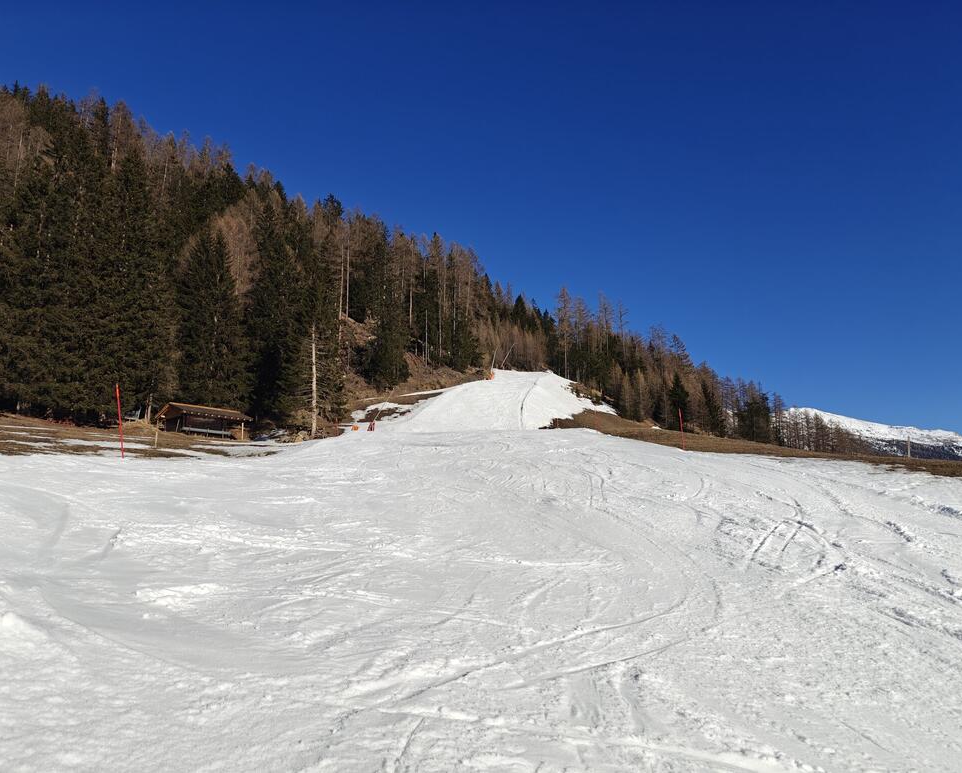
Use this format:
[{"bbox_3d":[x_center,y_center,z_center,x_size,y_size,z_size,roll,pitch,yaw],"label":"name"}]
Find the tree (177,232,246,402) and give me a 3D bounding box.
[{"bbox_3d":[-35.132,-8.106,90.538,9.200,26.700,9.200,-1,-11,0],"label":"tree"}]

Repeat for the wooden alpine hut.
[{"bbox_3d":[-31.849,4.305,79.243,5.904,3.719,8.772,-9,-14,37],"label":"wooden alpine hut"}]

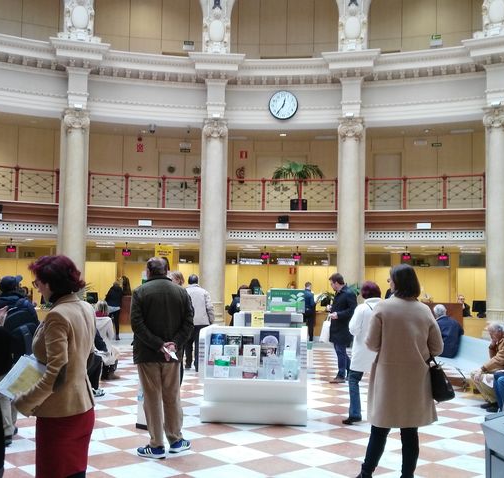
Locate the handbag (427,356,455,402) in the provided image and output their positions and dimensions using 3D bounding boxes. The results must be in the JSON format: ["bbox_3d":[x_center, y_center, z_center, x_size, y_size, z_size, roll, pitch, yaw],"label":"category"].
[{"bbox_3d":[1.511,1.120,5.030,0.140,0.350,0.280,-12,-5,39],"label":"handbag"}]

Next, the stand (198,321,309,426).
[{"bbox_3d":[0.064,1.524,7.261,1.140,1.040,0.750,1,-4,5],"label":"stand"}]

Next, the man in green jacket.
[{"bbox_3d":[-0.818,1.038,5.718,0.530,1.750,0.400,2,-4,-13],"label":"man in green jacket"}]

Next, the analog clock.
[{"bbox_3d":[0.907,-3.812,18.002,0.830,0.830,0.100,1,-4,5],"label":"analog clock"}]

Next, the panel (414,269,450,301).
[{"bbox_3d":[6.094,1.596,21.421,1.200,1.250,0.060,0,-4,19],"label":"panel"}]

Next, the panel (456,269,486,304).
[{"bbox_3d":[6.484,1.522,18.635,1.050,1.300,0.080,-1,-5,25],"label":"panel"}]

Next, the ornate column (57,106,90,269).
[{"bbox_3d":[-4.721,-0.327,16.815,0.780,6.000,0.900,2,-4,-18],"label":"ornate column"}]

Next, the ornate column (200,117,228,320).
[{"bbox_3d":[-1.069,-0.248,17.355,0.750,6.030,0.820,1,-4,-4],"label":"ornate column"}]

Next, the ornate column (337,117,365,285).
[{"bbox_3d":[2.655,-0.204,17.068,0.750,6.030,0.820,0,-4,12],"label":"ornate column"}]

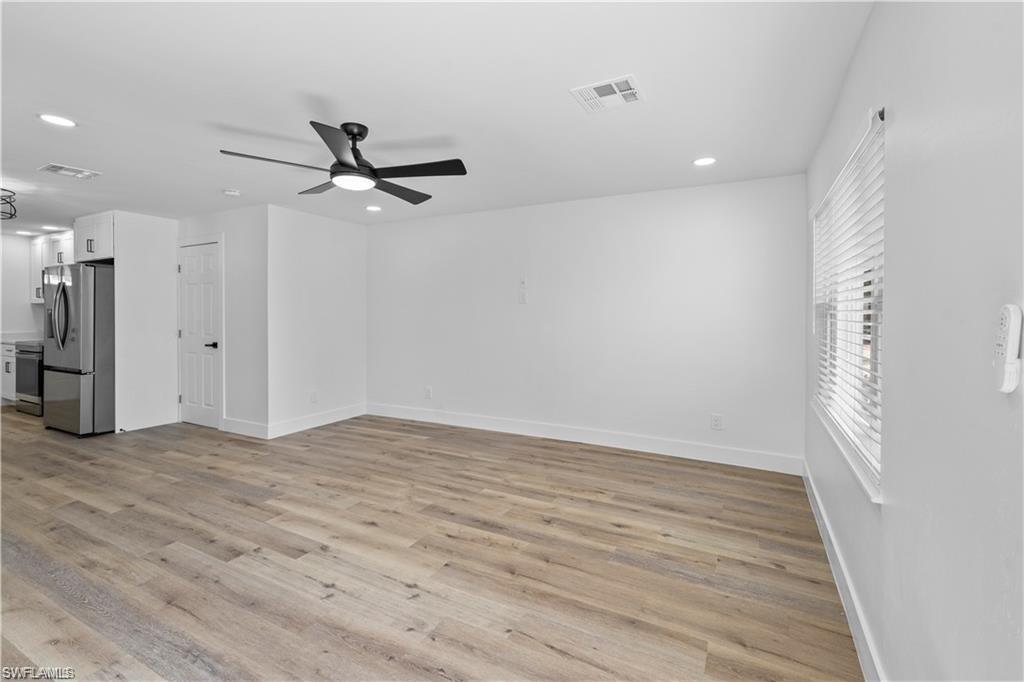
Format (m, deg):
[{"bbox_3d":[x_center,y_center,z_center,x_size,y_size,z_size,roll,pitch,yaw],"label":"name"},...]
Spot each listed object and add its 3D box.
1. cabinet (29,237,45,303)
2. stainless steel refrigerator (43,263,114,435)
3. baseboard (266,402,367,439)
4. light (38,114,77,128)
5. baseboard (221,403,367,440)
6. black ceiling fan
[{"bbox_3d":[-6.658,-1.012,6.611,0.550,0.950,0.340,1,2,28],"label":"cabinet"},{"bbox_3d":[-4.604,0.072,5.188,0.910,1.780,0.890,1,2,28],"label":"stainless steel refrigerator"},{"bbox_3d":[-2.162,0.891,5.200,0.020,0.140,1.330,1,2,28],"label":"baseboard"},{"bbox_3d":[-2.622,-1.267,2.628,0.160,0.020,0.160,1,2,28],"label":"light"},{"bbox_3d":[-2.514,0.880,5.382,0.790,0.140,1.340,1,2,28],"label":"baseboard"},{"bbox_3d":[-0.925,-1.107,2.710,1.280,0.340,1.280,1,2,28],"label":"black ceiling fan"}]

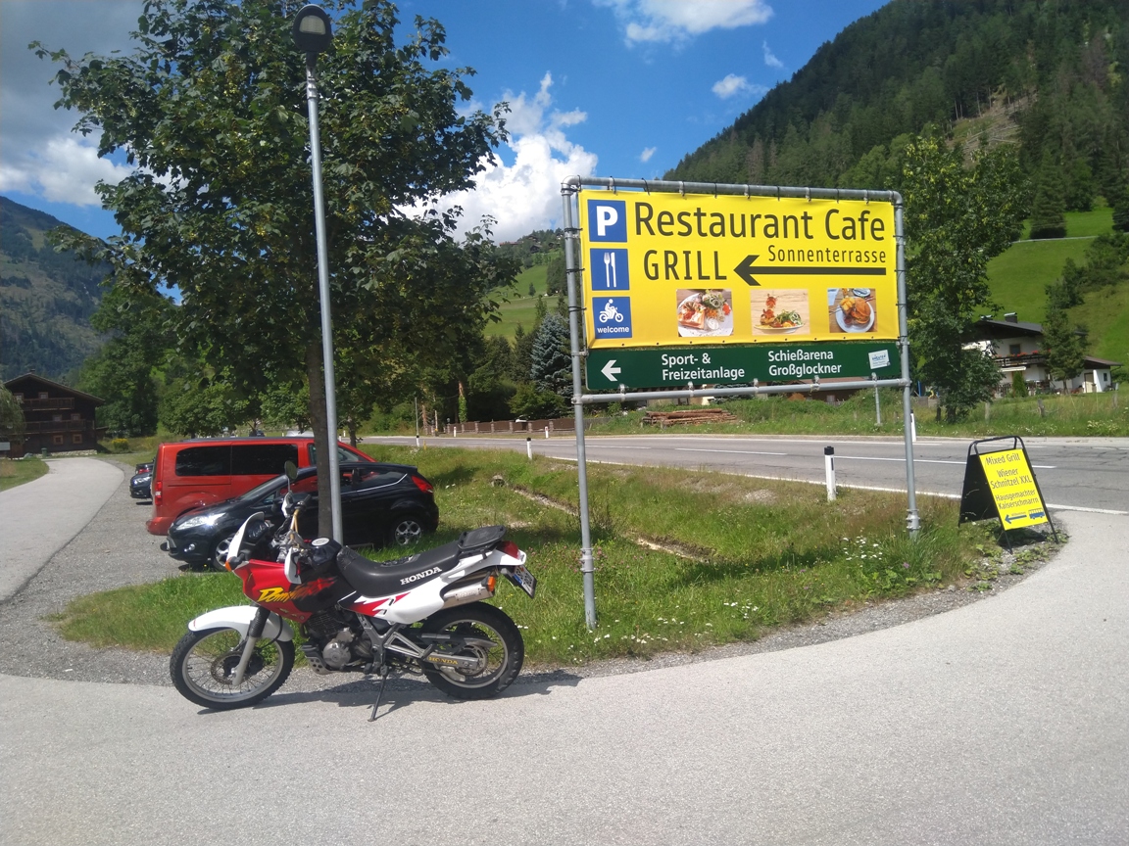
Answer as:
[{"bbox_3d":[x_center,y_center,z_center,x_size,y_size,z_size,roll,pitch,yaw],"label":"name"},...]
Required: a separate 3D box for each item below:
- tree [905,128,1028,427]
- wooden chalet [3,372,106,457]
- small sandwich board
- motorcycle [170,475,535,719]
[{"bbox_3d":[13.000,-4.750,29.000,4.600,9.300,4.600,-3,1,24],"label":"tree"},{"bbox_3d":[-56.300,-0.850,93.300,13.000,8.600,13.000,-4,1,-29],"label":"wooden chalet"},{"bbox_3d":[3.820,0.600,7.650,0.510,0.920,0.620,-6,1,-18],"label":"small sandwich board"},{"bbox_3d":[-1.269,1.039,5.173,2.150,1.360,0.860,-3,6,1],"label":"motorcycle"}]

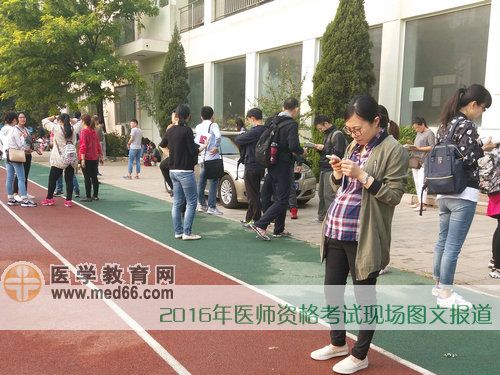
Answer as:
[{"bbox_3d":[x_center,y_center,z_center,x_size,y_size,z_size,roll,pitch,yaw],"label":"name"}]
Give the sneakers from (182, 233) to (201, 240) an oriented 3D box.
[{"bbox_3d":[-0.729,0.604,5.081,0.250,0.085,0.090,-1,8,-16],"label":"sneakers"}]

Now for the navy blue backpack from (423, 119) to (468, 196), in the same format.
[{"bbox_3d":[1.479,-0.212,3.060,0.220,0.540,0.290,-5,10,-30],"label":"navy blue backpack"}]

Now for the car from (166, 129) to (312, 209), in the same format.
[{"bbox_3d":[-0.489,-0.516,8.579,1.720,1.430,4.050,-5,9,-39],"label":"car"}]

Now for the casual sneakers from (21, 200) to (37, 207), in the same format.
[{"bbox_3d":[-3.972,0.273,7.262,0.270,0.105,0.100,3,8,18],"label":"casual sneakers"}]

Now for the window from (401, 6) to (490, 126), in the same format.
[{"bbox_3d":[4.233,-2.609,8.981,0.120,2.482,1.904,-7,11,-38],"label":"window"}]

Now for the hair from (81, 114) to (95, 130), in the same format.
[{"bbox_3d":[-3.114,-1.246,7.750,0.240,0.310,0.190,2,9,13],"label":"hair"}]

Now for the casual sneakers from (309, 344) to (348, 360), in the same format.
[{"bbox_3d":[0.490,0.993,2.473,0.250,0.075,0.090,-3,9,-20],"label":"casual sneakers"}]

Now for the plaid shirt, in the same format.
[{"bbox_3d":[0.624,-0.021,2.370,0.260,0.610,0.400,-5,10,-33],"label":"plaid shirt"}]

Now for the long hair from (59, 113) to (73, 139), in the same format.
[{"bbox_3d":[-3.245,-1.086,7.120,0.210,0.440,0.240,-4,8,-30],"label":"long hair"}]

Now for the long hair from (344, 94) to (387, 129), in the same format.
[{"bbox_3d":[0.660,-0.438,2.330,0.230,0.200,0.180,-5,10,-30],"label":"long hair"}]

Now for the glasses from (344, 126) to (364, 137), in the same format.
[{"bbox_3d":[0.588,-0.323,2.149,0.125,0.050,0.140,-35,32,-29],"label":"glasses"}]

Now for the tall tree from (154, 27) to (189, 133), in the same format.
[{"bbox_3d":[-3.382,-3.985,17.238,1.550,5.670,1.550,-7,11,-38],"label":"tall tree"}]

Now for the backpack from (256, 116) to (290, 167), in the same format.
[{"bbox_3d":[0.267,-0.559,5.020,0.220,0.540,0.330,10,2,-31],"label":"backpack"}]

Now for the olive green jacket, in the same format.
[{"bbox_3d":[0.674,0.106,2.380,0.360,0.810,0.460,-5,10,-33],"label":"olive green jacket"}]

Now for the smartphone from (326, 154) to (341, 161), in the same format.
[{"bbox_3d":[0.475,-0.150,2.210,0.145,0.009,0.072,36,-13,-32],"label":"smartphone"}]

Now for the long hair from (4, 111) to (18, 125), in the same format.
[{"bbox_3d":[-4.243,-1.243,7.200,0.230,0.250,0.200,-4,9,-32],"label":"long hair"}]

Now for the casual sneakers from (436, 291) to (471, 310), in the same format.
[{"bbox_3d":[1.604,0.868,3.163,0.265,0.120,0.100,3,8,17],"label":"casual sneakers"}]

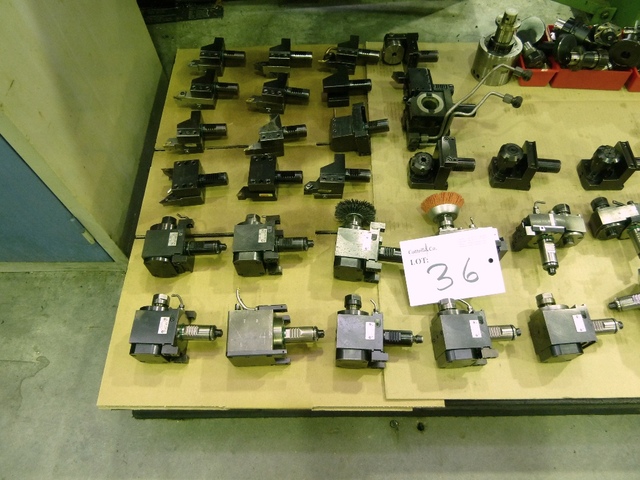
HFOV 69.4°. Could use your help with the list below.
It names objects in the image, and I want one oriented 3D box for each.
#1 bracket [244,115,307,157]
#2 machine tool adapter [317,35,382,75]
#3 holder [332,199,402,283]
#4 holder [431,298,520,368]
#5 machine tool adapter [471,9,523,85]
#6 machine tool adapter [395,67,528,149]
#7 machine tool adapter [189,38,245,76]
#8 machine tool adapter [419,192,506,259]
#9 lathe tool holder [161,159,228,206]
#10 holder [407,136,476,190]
[{"bbox_3d":[-0.108,-0.263,1.156,0.155,0.060,0.082,-7,60,-3],"label":"bracket"},{"bbox_3d":[0.086,-0.519,1.300,0.170,0.060,0.089,-1,60,1],"label":"machine tool adapter"},{"bbox_3d":[0.114,0.004,0.947,0.164,0.090,0.152,4,61,3],"label":"holder"},{"bbox_3d":[0.310,0.177,0.907,0.167,0.075,0.124,-2,59,1],"label":"holder"},{"bbox_3d":[0.481,-0.523,1.220,0.115,0.190,0.115,-1,60,1],"label":"machine tool adapter"},{"bbox_3d":[0.345,-0.313,1.109,0.322,0.105,0.186,1,61,2],"label":"machine tool adapter"},{"bbox_3d":[-0.285,-0.515,1.305,0.154,0.060,0.086,-1,60,1],"label":"machine tool adapter"},{"bbox_3d":[0.319,-0.001,1.005,0.184,0.090,0.207,2,59,3],"label":"machine tool adapter"},{"bbox_3d":[-0.306,-0.139,1.126,0.169,0.062,0.089,-4,59,-1],"label":"lathe tool holder"},{"bbox_3d":[0.275,-0.174,1.046,0.147,0.084,0.086,0,61,1],"label":"holder"}]

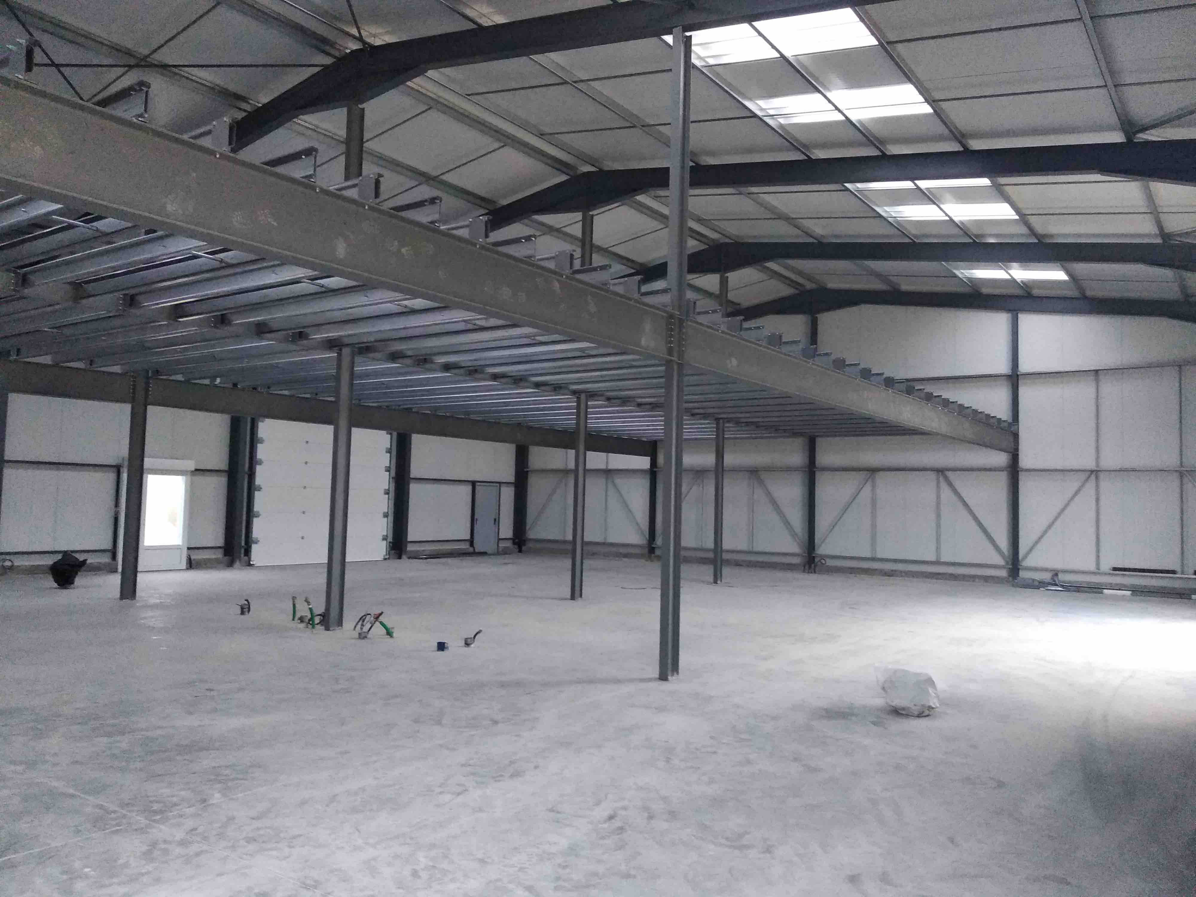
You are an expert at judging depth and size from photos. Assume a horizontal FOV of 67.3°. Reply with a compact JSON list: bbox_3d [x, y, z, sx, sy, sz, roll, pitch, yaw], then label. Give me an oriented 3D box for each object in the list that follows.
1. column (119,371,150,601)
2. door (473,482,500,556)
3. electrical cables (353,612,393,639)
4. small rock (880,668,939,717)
[{"bbox_3d":[-7.213,0.576,13.987,0.105,3.535,0.200,-1,-4,36],"label":"column"},{"bbox_3d":[-3.372,2.146,27.268,0.080,2.126,1.067,-1,-4,36],"label":"door"},{"bbox_3d":[-2.740,2.166,10.978,0.490,0.280,0.260,2,-3,-14],"label":"electrical cables"},{"bbox_3d":[2.689,2.089,7.747,0.460,0.360,0.420,0,-3,19],"label":"small rock"}]

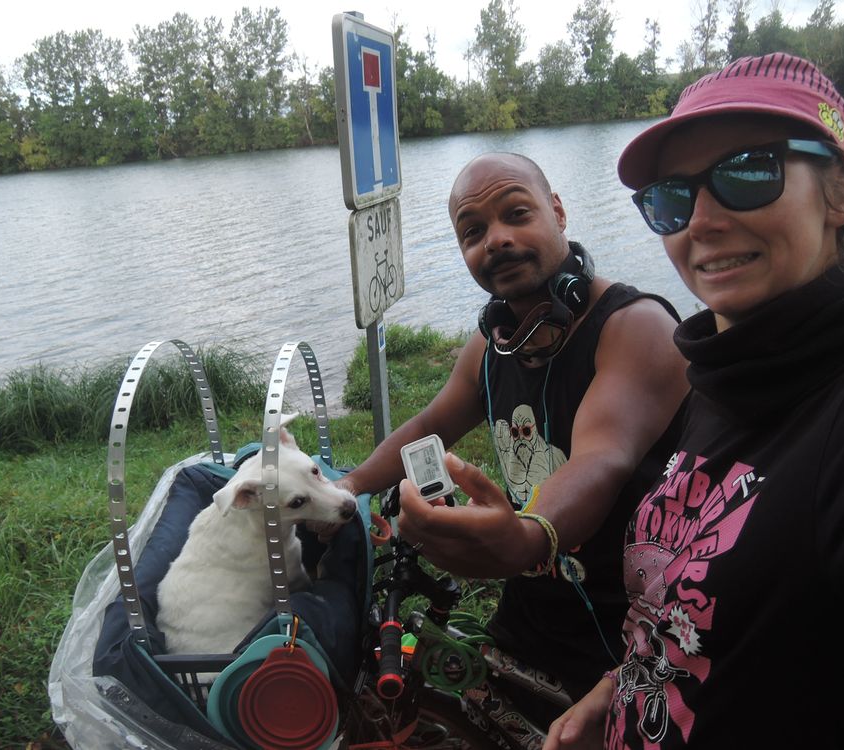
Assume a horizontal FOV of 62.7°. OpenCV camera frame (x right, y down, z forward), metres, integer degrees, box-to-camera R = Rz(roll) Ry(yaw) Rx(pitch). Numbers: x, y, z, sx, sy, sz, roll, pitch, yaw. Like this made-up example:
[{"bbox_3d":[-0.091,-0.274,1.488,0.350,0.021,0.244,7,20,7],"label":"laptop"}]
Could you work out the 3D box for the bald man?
[{"bbox_3d":[0.175,0.480,1.200,0.660,1.630,0.540,-19,25,-35],"label":"bald man"}]

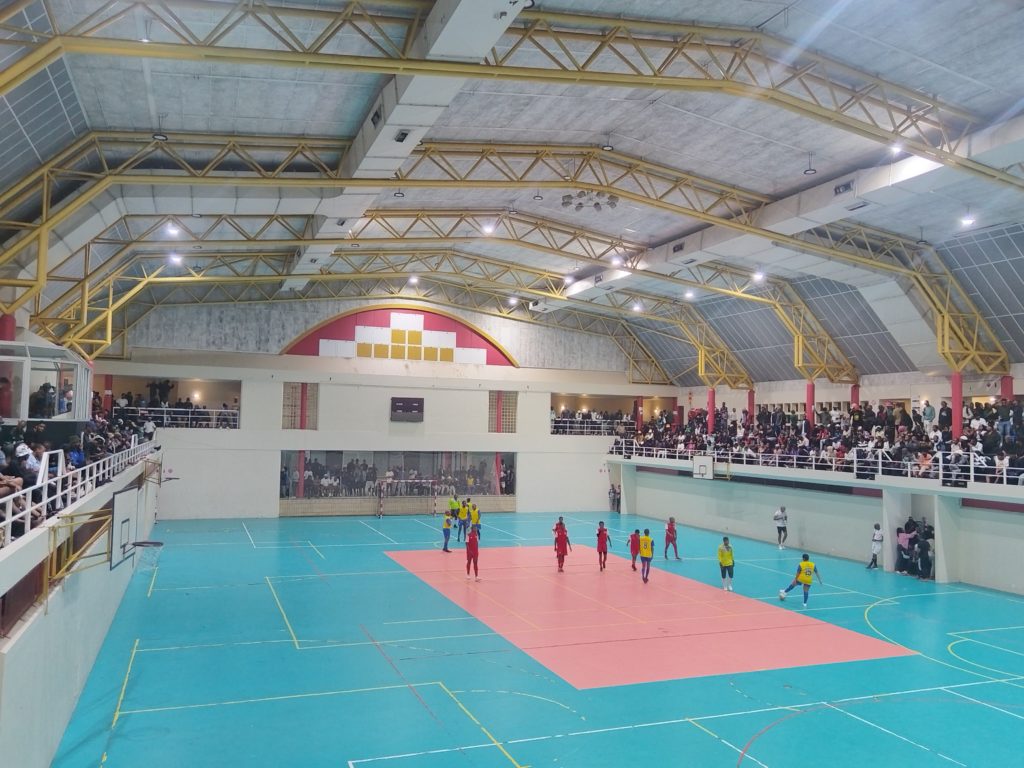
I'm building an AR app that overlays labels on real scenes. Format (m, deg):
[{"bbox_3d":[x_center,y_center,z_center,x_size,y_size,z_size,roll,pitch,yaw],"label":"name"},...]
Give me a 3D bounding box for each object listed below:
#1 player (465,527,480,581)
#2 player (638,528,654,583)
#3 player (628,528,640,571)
[{"bbox_3d":[-1.317,5.713,25.980,0.500,1.750,0.380,3,-4,-27],"label":"player"},{"bbox_3d":[4.646,5.896,26.466,0.500,1.780,0.380,2,-4,0],"label":"player"},{"bbox_3d":[4.569,6.148,28.567,0.500,1.540,0.450,0,-4,19],"label":"player"}]

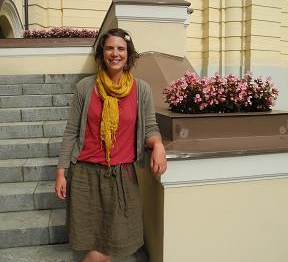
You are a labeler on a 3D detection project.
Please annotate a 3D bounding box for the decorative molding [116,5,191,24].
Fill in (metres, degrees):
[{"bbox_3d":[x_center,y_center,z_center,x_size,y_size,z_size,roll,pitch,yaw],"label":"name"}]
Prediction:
[{"bbox_3d":[0.098,-1.385,3.720,0.880,0.195,0.130,-2,8,-10],"label":"decorative molding"}]

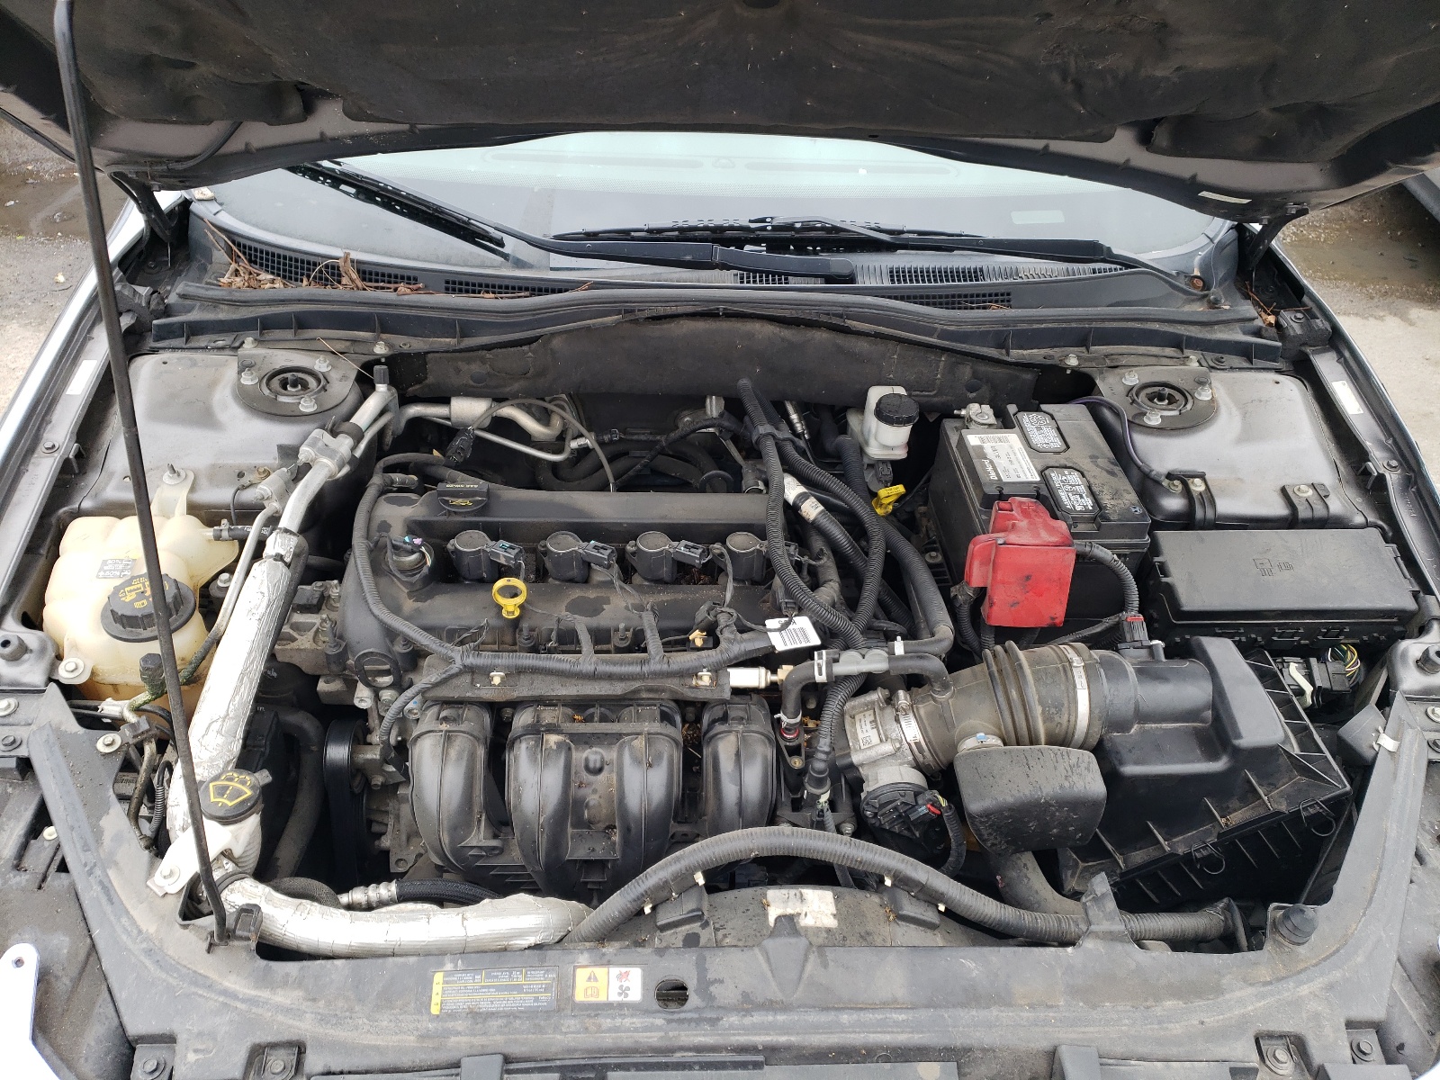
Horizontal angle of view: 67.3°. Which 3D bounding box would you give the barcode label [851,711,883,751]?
[{"bbox_3d":[0.145,0.186,1.060,0.020,0.035,0.001,-12,4,-18],"label":"barcode label"}]

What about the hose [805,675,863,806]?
[{"bbox_3d":[0.113,0.187,1.034,0.060,0.073,0.114,0,37,-3],"label":"hose"}]

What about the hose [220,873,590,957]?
[{"bbox_3d":[-0.260,0.301,0.880,0.287,0.055,0.070,0,37,-3],"label":"hose"}]

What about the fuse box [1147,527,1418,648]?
[{"bbox_3d":[0.611,0.057,1.198,0.268,0.080,0.120,0,53,-3],"label":"fuse box"}]

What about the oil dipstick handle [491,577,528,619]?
[{"bbox_3d":[-0.209,0.057,1.070,0.035,0.046,0.014,0,37,-3],"label":"oil dipstick handle"}]

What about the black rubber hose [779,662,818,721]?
[{"bbox_3d":[0.075,0.144,1.034,0.037,0.056,0.026,0,37,-3],"label":"black rubber hose"}]

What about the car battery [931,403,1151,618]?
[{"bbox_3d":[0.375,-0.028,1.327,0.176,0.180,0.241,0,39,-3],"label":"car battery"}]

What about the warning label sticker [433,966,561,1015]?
[{"bbox_3d":[-0.168,0.337,0.807,0.092,0.002,0.034,0,39,-4],"label":"warning label sticker"}]

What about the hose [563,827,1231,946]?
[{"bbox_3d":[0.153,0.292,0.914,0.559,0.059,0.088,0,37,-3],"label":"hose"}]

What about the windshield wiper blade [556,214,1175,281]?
[{"bbox_3d":[0.186,-0.364,1.356,0.785,0.060,0.085,0,39,-3],"label":"windshield wiper blade"}]

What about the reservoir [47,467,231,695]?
[{"bbox_3d":[-0.571,0.067,1.106,0.170,0.180,0.225,0,39,-3],"label":"reservoir"}]

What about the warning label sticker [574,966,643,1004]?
[{"bbox_3d":[-0.084,0.335,0.815,0.050,0.002,0.027,1,39,-3],"label":"warning label sticker"}]

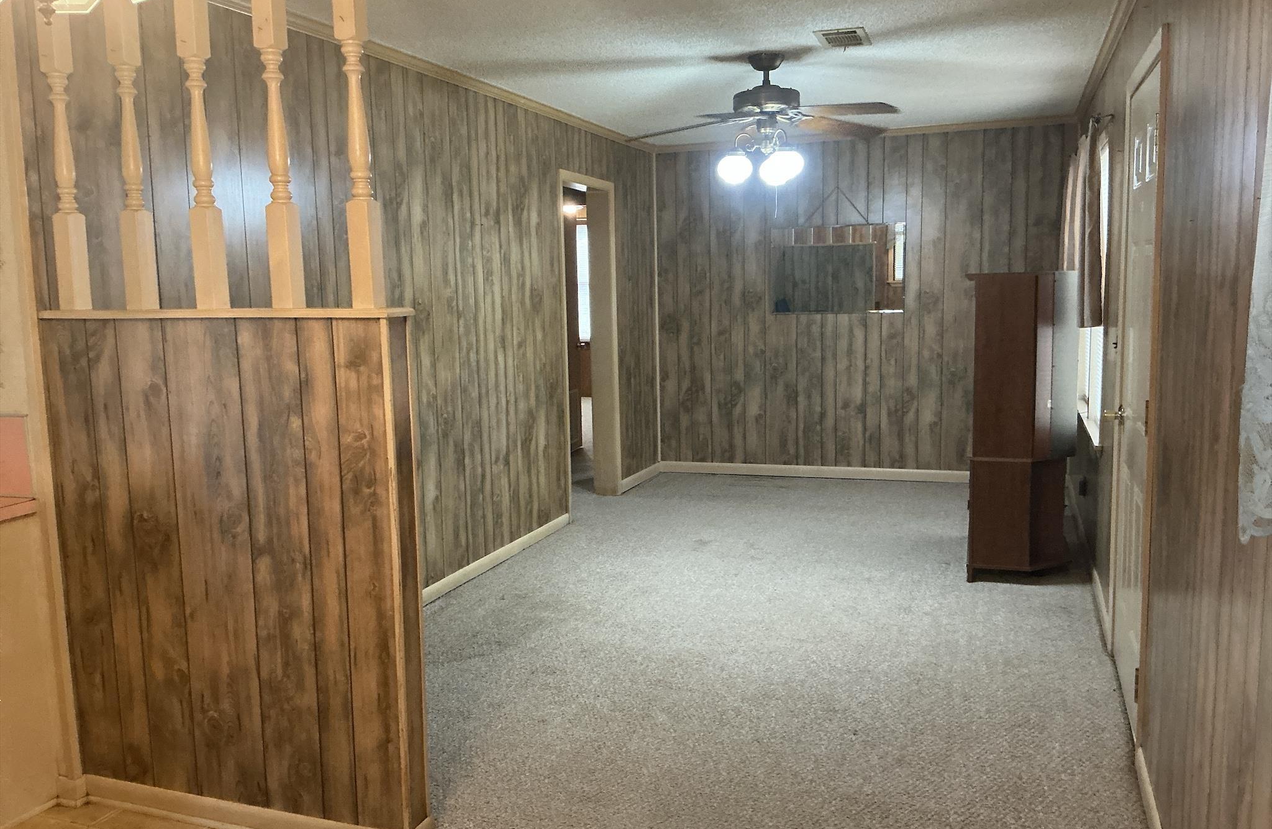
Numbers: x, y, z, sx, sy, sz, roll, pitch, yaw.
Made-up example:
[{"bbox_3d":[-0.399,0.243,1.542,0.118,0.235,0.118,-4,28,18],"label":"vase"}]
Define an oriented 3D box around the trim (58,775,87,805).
[{"bbox_3d":[-1.614,1.071,2.946,0.064,0.084,0.040,1,8,20],"label":"trim"}]

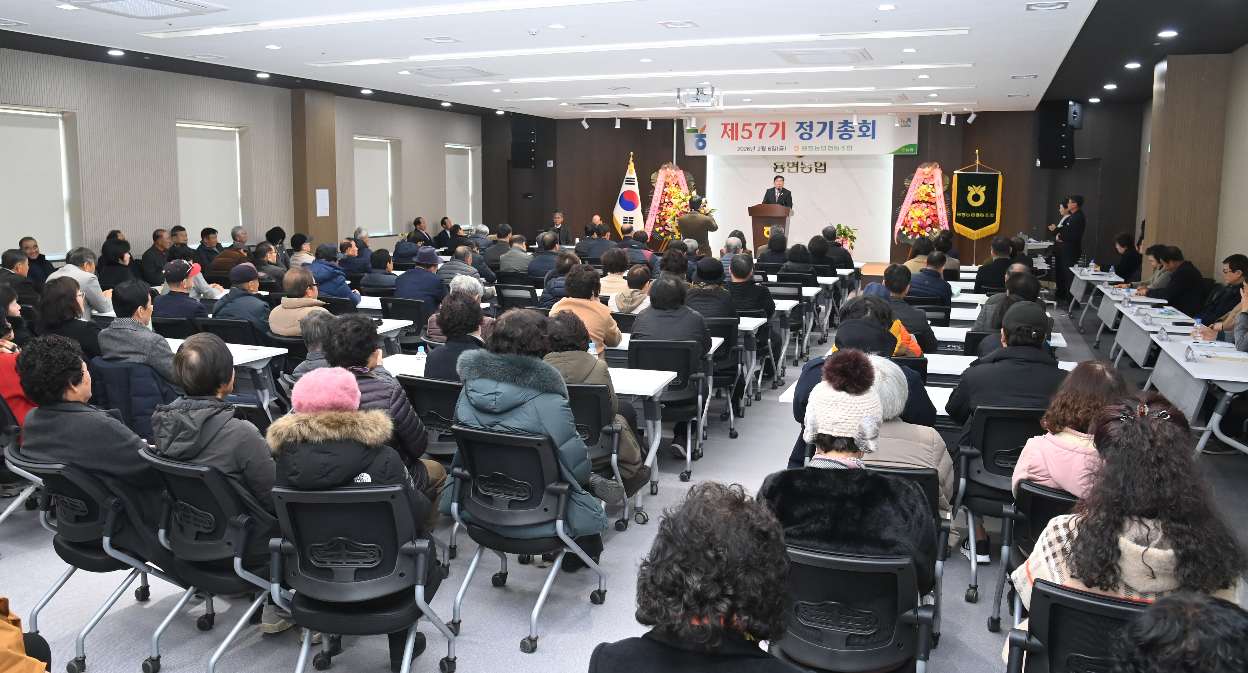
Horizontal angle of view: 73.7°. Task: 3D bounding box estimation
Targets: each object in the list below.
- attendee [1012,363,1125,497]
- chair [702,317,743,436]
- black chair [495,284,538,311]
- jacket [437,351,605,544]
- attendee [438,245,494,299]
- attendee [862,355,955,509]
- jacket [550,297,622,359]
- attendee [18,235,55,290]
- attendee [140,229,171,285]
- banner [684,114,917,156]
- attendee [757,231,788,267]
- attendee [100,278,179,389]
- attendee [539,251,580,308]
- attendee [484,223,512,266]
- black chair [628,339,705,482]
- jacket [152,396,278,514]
[{"bbox_3d":[1.657,0.687,3.018,0.490,1.230,0.750,5,11,23],"label":"attendee"},{"bbox_3d":[0.629,0.260,6.419,0.550,0.860,0.570,0,10,-9],"label":"chair"},{"bbox_3d":[-1.024,-0.102,8.276,0.550,0.860,0.570,4,10,15],"label":"black chair"},{"bbox_3d":[-0.397,0.437,3.520,0.570,0.830,0.520,6,11,25],"label":"jacket"},{"bbox_3d":[-1.577,-0.291,8.281,0.580,1.200,0.820,6,12,28],"label":"attendee"},{"bbox_3d":[1.022,0.618,3.256,0.520,1.210,0.680,5,11,22],"label":"attendee"},{"bbox_3d":[-0.266,0.018,5.752,0.520,0.620,0.450,5,11,27],"label":"jacket"},{"bbox_3d":[-5.456,-0.297,7.780,0.750,1.250,0.500,6,11,28],"label":"attendee"},{"bbox_3d":[-5.109,-0.548,9.555,0.750,1.320,0.520,-1,10,-6],"label":"attendee"},{"bbox_3d":[3.350,-3.890,16.104,4.520,0.730,0.030,5,11,22],"label":"banner"},{"bbox_3d":[1.888,-0.660,10.261,0.470,1.200,0.680,5,11,22],"label":"attendee"},{"bbox_3d":[-2.482,0.293,4.638,0.540,1.250,0.700,6,12,28],"label":"attendee"},{"bbox_3d":[-0.414,-0.068,7.011,0.520,1.280,0.780,5,11,27],"label":"attendee"},{"bbox_3d":[-1.535,-0.770,10.636,0.520,1.310,0.750,6,12,28],"label":"attendee"},{"bbox_3d":[0.276,0.415,5.405,0.570,0.880,0.560,2,10,7],"label":"black chair"},{"bbox_3d":[-1.447,0.461,3.052,0.530,0.660,0.440,6,11,31],"label":"jacket"}]

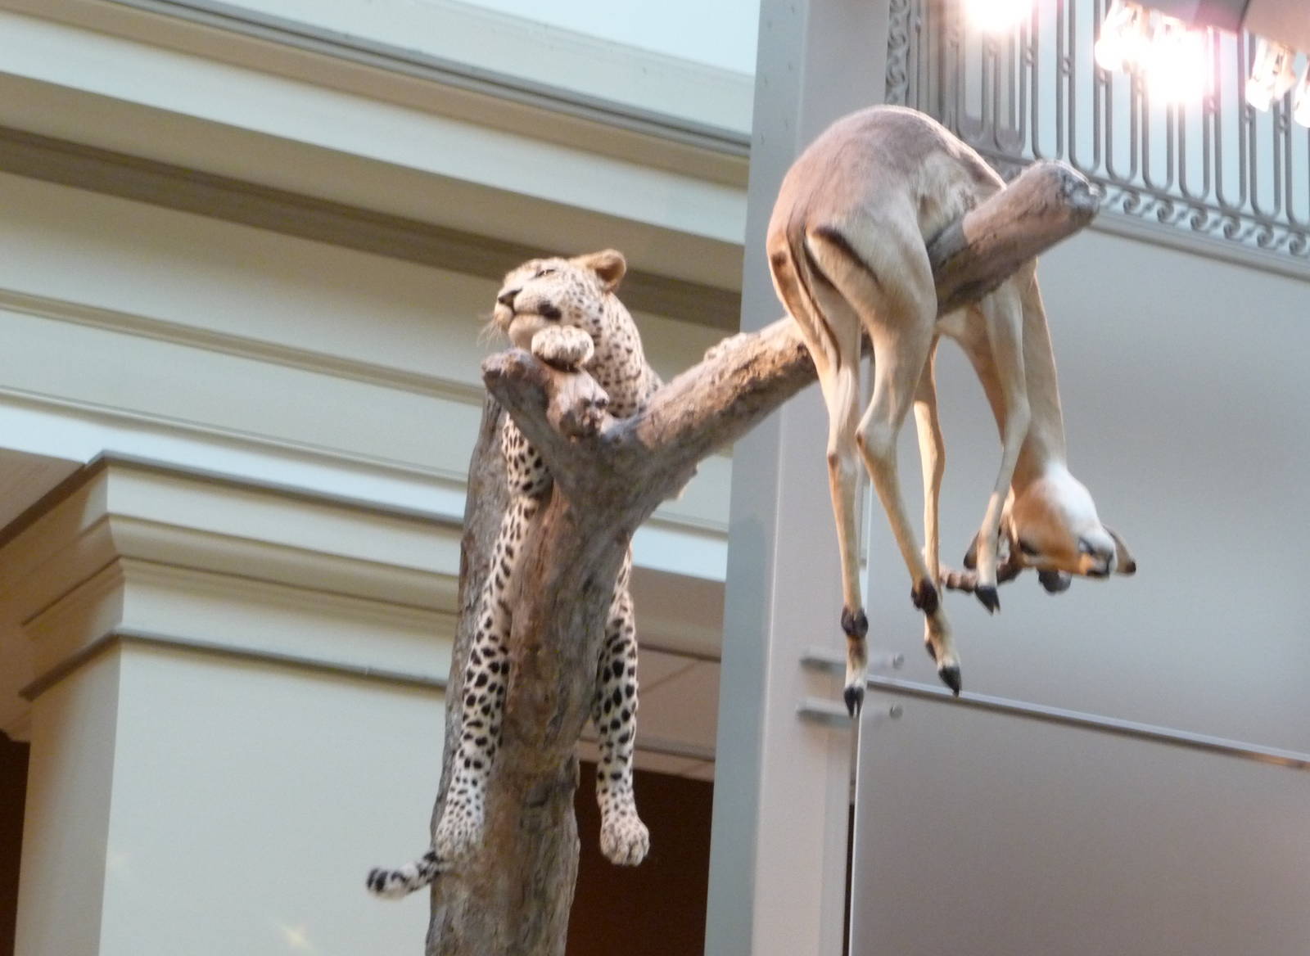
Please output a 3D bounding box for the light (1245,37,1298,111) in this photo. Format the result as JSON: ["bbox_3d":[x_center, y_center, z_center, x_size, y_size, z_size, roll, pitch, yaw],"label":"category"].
[{"bbox_3d":[1.469,-0.962,10.100,0.110,0.155,0.130,-15,-25,42],"label":"light"}]

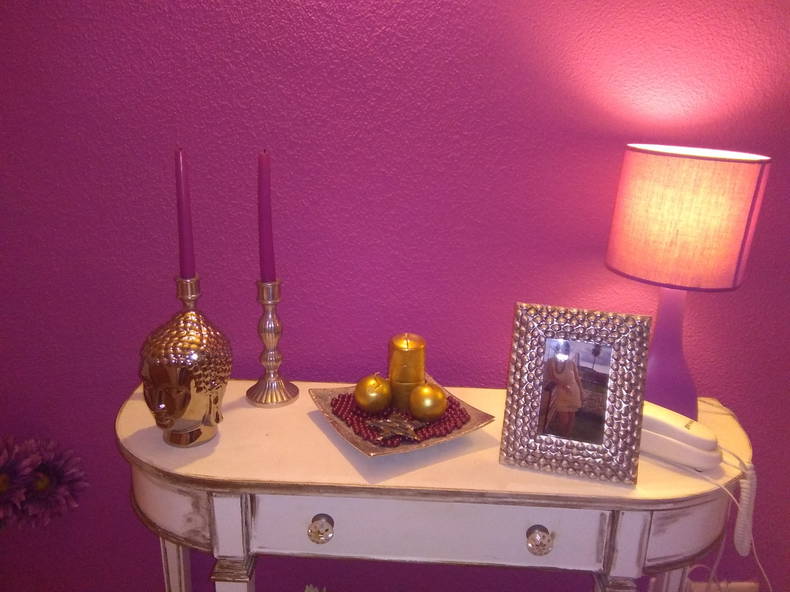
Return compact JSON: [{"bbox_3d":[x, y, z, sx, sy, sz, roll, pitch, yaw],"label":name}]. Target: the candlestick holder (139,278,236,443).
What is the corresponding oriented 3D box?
[{"bbox_3d":[-0.311,0.095,0.952,0.131,0.254,0.137,9,19,22],"label":"candlestick holder"}]

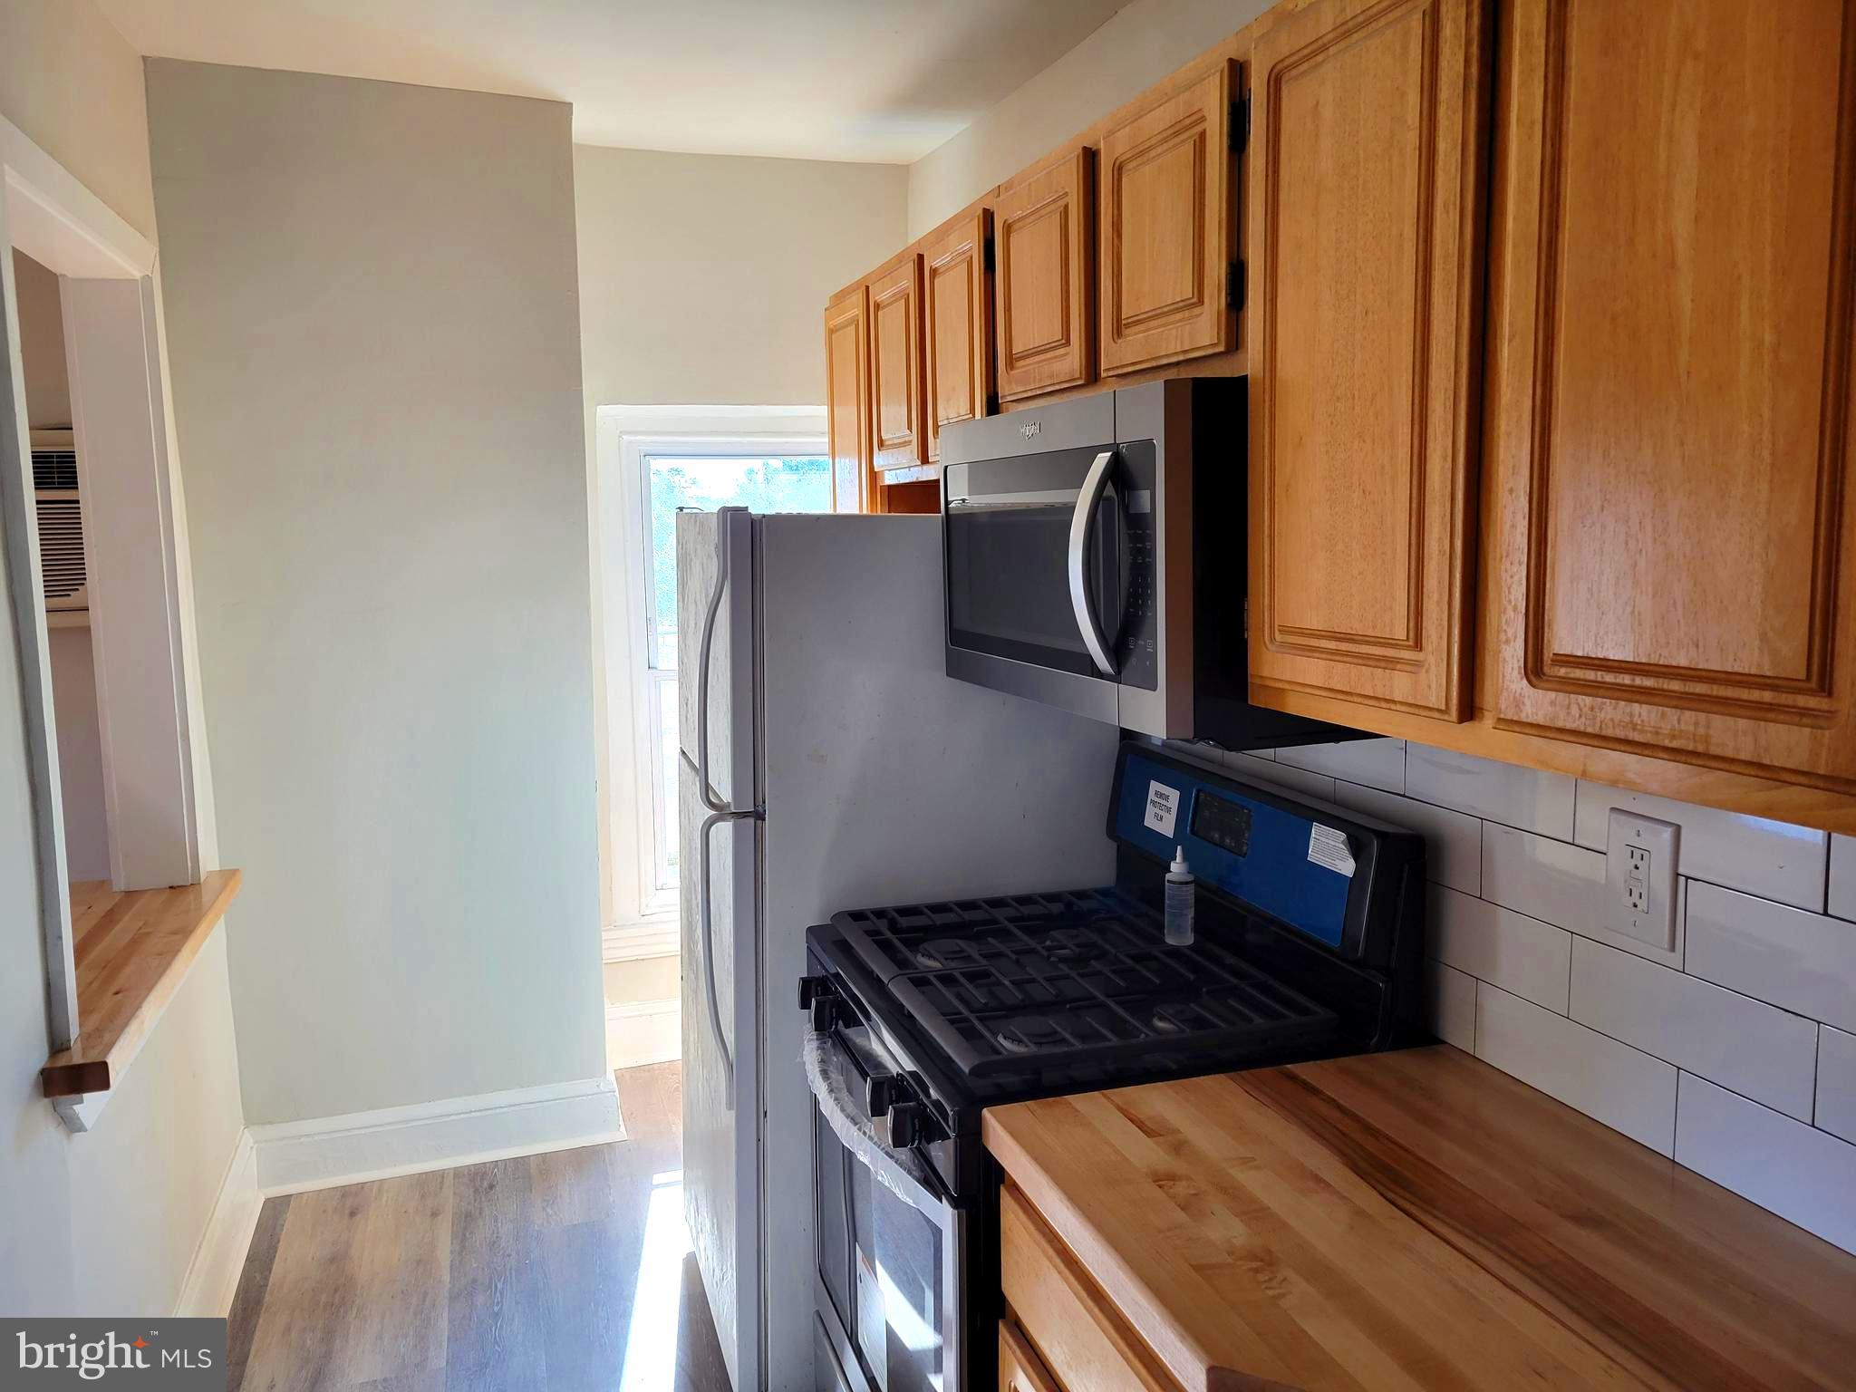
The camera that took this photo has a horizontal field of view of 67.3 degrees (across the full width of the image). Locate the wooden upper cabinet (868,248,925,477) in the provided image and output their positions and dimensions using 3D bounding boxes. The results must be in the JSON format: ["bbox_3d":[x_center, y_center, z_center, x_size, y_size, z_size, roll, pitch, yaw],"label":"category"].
[{"bbox_3d":[0.084,-0.663,2.833,0.315,0.425,0.345,-3,7,-18],"label":"wooden upper cabinet"}]

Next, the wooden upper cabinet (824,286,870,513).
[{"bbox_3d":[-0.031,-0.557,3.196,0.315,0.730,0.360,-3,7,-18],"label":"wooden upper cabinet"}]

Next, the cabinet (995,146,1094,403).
[{"bbox_3d":[0.313,-0.624,2.150,0.315,0.355,0.365,-3,7,-18],"label":"cabinet"}]

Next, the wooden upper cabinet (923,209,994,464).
[{"bbox_3d":[0.195,-0.625,2.503,0.315,0.425,0.335,-3,7,-18],"label":"wooden upper cabinet"}]

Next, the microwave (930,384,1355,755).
[{"bbox_3d":[0.330,-0.196,2.002,0.423,0.425,0.764,-3,7,-18],"label":"microwave"}]

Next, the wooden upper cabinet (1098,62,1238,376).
[{"bbox_3d":[0.432,-0.583,1.797,0.315,0.355,0.365,-3,7,-18],"label":"wooden upper cabinet"}]

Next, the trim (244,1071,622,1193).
[{"bbox_3d":[-1.211,1.097,3.515,0.880,0.183,0.040,-3,7,-18],"label":"trim"}]

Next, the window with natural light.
[{"bbox_3d":[-0.510,-0.050,4.097,0.660,1.340,0.090,-3,7,-18],"label":"window with natural light"}]

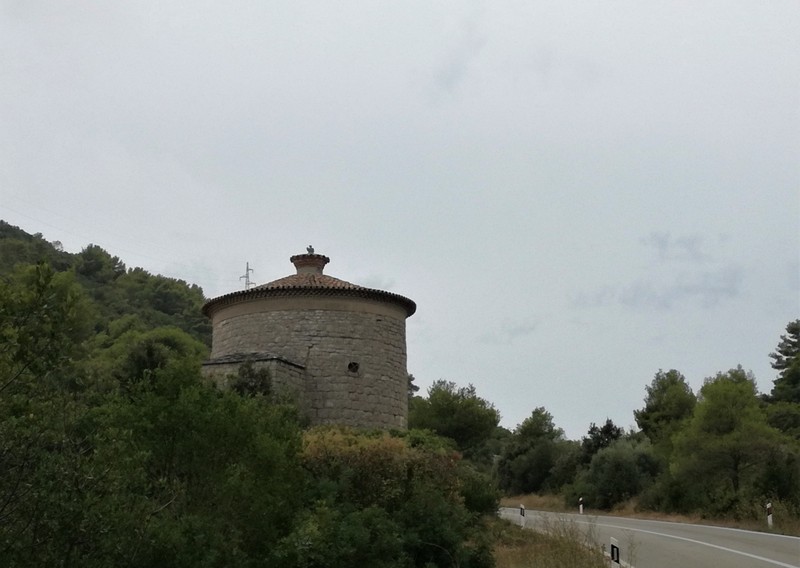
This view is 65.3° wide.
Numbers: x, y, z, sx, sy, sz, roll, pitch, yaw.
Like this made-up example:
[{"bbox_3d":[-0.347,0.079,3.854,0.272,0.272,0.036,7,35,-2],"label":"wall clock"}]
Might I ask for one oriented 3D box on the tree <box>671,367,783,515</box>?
[{"bbox_3d":[13.209,6.221,25.202,4.580,5.790,4.580,-10,-19,25],"label":"tree"}]

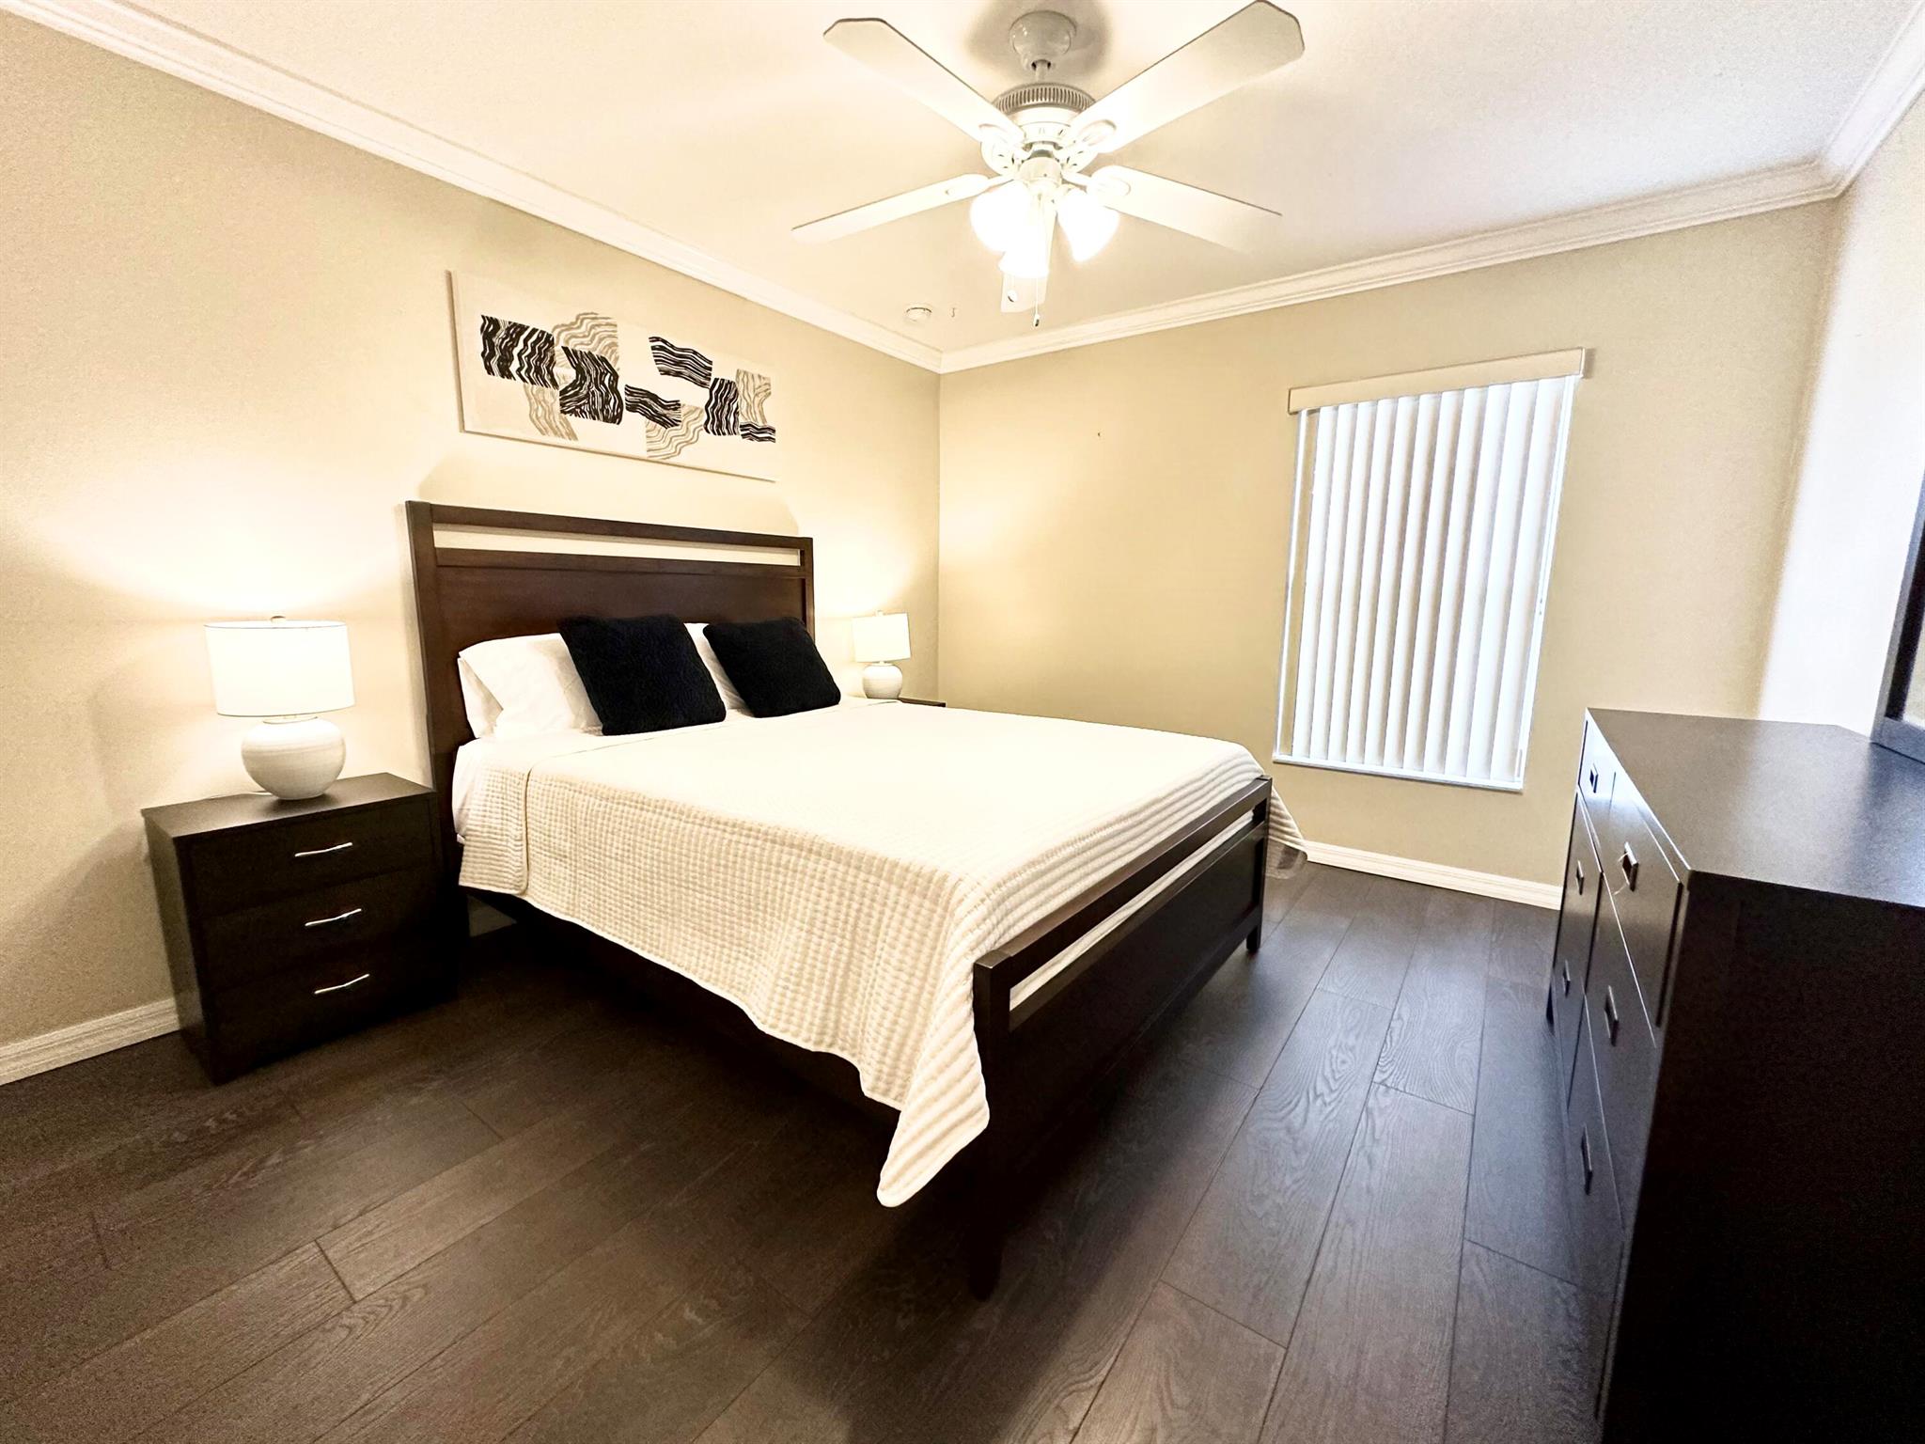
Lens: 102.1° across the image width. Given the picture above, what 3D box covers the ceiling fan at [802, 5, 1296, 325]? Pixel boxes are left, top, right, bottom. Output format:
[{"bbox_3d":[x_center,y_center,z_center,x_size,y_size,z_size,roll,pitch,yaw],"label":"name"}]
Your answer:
[{"bbox_3d":[0.172,-1.298,1.849,1.290,0.610,1.270,7,11,35],"label":"ceiling fan"}]

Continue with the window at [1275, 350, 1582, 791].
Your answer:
[{"bbox_3d":[1.771,-0.565,3.104,0.950,1.560,0.100,7,11,35],"label":"window"}]

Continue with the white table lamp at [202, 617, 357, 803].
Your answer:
[{"bbox_3d":[-1.780,-0.037,2.056,0.285,0.477,0.285,7,11,35],"label":"white table lamp"}]

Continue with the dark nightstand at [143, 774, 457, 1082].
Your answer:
[{"bbox_3d":[-1.744,0.504,2.085,0.385,0.600,0.515,7,11,35],"label":"dark nightstand"}]

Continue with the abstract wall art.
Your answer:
[{"bbox_3d":[-1.186,-1.215,2.899,0.035,0.470,1.270,7,11,35],"label":"abstract wall art"}]

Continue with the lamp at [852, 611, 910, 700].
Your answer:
[{"bbox_3d":[-0.412,-0.337,4.010,0.285,0.477,0.285,0,9,0],"label":"lamp"}]

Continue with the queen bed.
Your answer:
[{"bbox_3d":[-0.350,0.052,2.447,2.140,1.400,1.700,7,11,35],"label":"queen bed"}]

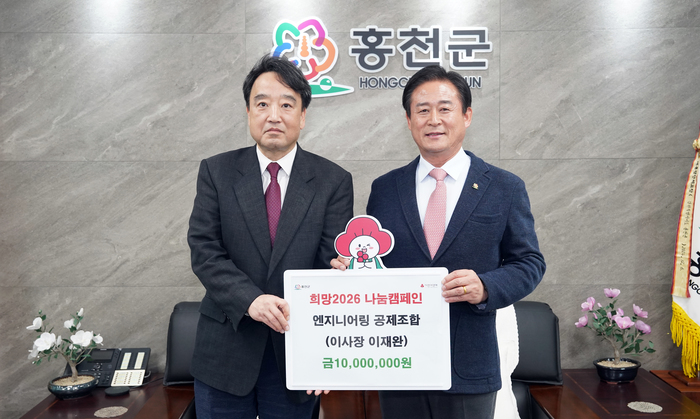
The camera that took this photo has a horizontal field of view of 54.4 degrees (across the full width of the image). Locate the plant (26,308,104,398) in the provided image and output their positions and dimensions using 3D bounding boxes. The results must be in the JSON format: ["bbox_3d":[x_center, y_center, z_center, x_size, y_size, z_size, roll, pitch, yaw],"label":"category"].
[{"bbox_3d":[-1.204,0.597,2.880,0.320,0.355,0.240,-1,3,-8],"label":"plant"}]

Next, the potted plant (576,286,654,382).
[{"bbox_3d":[1.196,0.568,3.079,0.345,0.395,0.260,0,3,3],"label":"potted plant"}]

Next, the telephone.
[{"bbox_3d":[-1.091,0.702,3.055,0.345,0.130,0.210,0,3,-5],"label":"telephone"}]

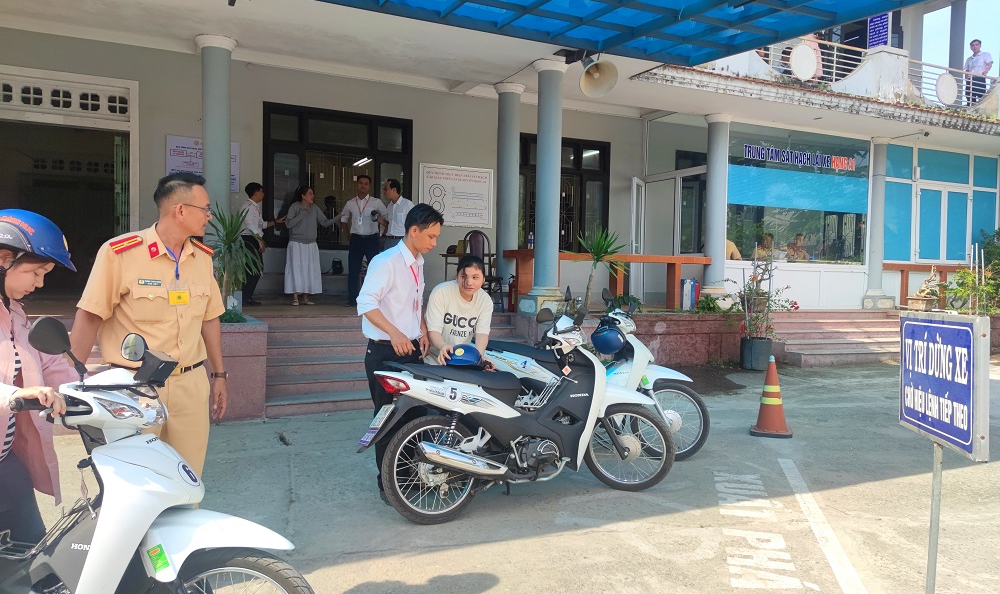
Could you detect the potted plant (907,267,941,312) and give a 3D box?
[{"bbox_3d":[6.903,-0.114,11.300,0.400,0.730,0.360,0,2,-25],"label":"potted plant"}]

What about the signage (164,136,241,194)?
[{"bbox_3d":[-3.869,-1.735,9.060,0.885,0.670,0.020,0,2,-25],"label":"signage"}]

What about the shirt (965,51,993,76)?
[{"bbox_3d":[9.041,-4.412,13.100,0.440,0.520,0.250,2,2,27],"label":"shirt"}]

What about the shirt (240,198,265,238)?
[{"bbox_3d":[-3.284,-1.042,9.200,0.300,0.550,0.420,2,2,28],"label":"shirt"}]

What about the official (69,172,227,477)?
[{"bbox_3d":[-1.339,0.391,2.647,0.560,1.710,0.380,-1,3,-45],"label":"official"}]

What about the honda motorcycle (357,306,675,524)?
[{"bbox_3d":[0.154,0.611,3.800,1.910,1.090,0.700,0,2,-26],"label":"honda motorcycle"}]

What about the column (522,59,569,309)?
[{"bbox_3d":[0.553,-1.299,8.249,0.440,3.000,0.440,1,2,0],"label":"column"}]

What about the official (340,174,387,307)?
[{"bbox_3d":[-1.823,-0.742,9.127,0.580,1.720,0.340,1,2,-9],"label":"official"}]

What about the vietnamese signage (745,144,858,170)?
[{"bbox_3d":[4.938,-2.249,11.308,2.581,0.250,0.020,0,2,-25],"label":"vietnamese signage"}]

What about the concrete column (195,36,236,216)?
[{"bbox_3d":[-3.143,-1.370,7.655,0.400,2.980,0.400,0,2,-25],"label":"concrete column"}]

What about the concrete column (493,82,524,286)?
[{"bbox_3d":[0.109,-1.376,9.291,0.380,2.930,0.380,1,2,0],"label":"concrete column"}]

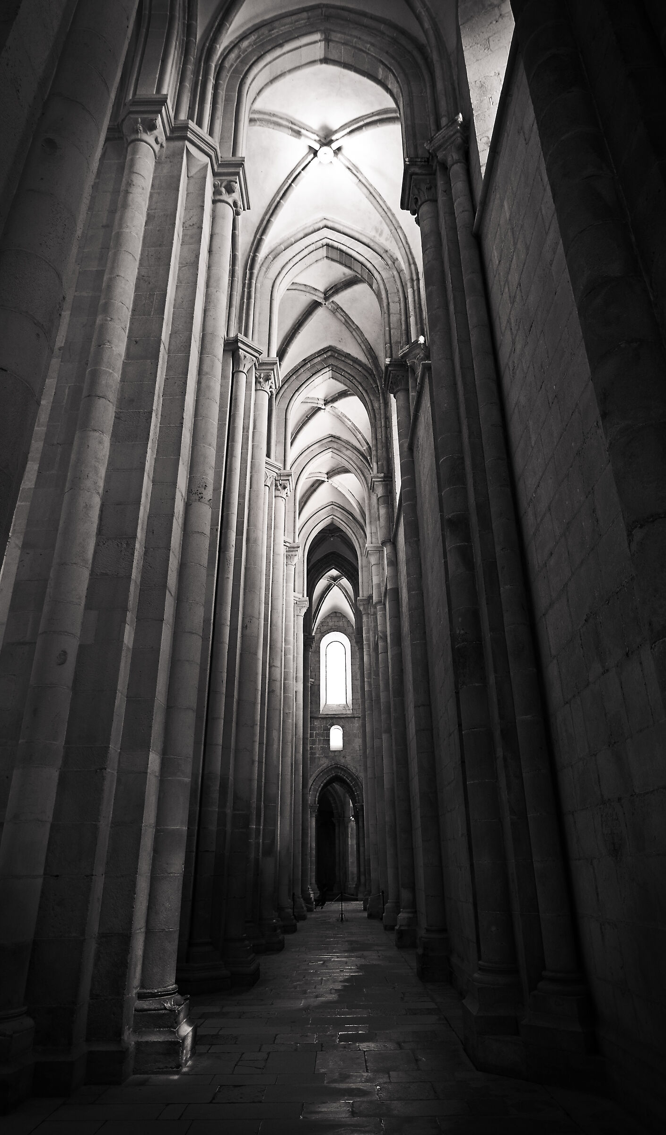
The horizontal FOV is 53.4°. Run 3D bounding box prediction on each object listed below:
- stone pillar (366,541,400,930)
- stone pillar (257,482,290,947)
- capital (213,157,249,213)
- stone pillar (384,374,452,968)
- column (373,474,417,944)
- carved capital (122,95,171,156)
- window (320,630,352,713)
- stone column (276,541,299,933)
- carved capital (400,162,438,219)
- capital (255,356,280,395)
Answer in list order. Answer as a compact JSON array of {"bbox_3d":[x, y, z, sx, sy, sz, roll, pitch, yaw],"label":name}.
[{"bbox_3d":[1.744,5.473,24.138,0.688,13.580,1.032,0,-25,0],"label":"stone pillar"},{"bbox_3d":[-1.578,3.282,19.326,0.568,13.580,1.084,0,-25,0],"label":"stone pillar"},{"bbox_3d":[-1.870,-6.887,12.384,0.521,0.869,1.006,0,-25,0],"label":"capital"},{"bbox_3d":[1.670,1.076,14.538,0.654,13.580,1.032,0,-25,0],"label":"stone pillar"},{"bbox_3d":[1.707,3.274,19.339,0.671,13.580,1.032,0,-25,0],"label":"column"},{"bbox_3d":[-3.247,-7.376,11.324,0.912,0.852,0.791,0,-25,0],"label":"carved capital"},{"bbox_3d":[0.167,6.947,44.492,2.098,5.676,0.600,0,-25,0],"label":"window"},{"bbox_3d":[-1.542,5.480,24.126,0.550,13.580,1.084,0,-25,0],"label":"stone column"},{"bbox_3d":[1.576,-6.891,12.365,0.568,0.904,1.006,0,-25,0],"label":"carved capital"},{"bbox_3d":[-1.643,-4.688,17.187,0.542,0.869,1.015,0,-25,0],"label":"capital"}]

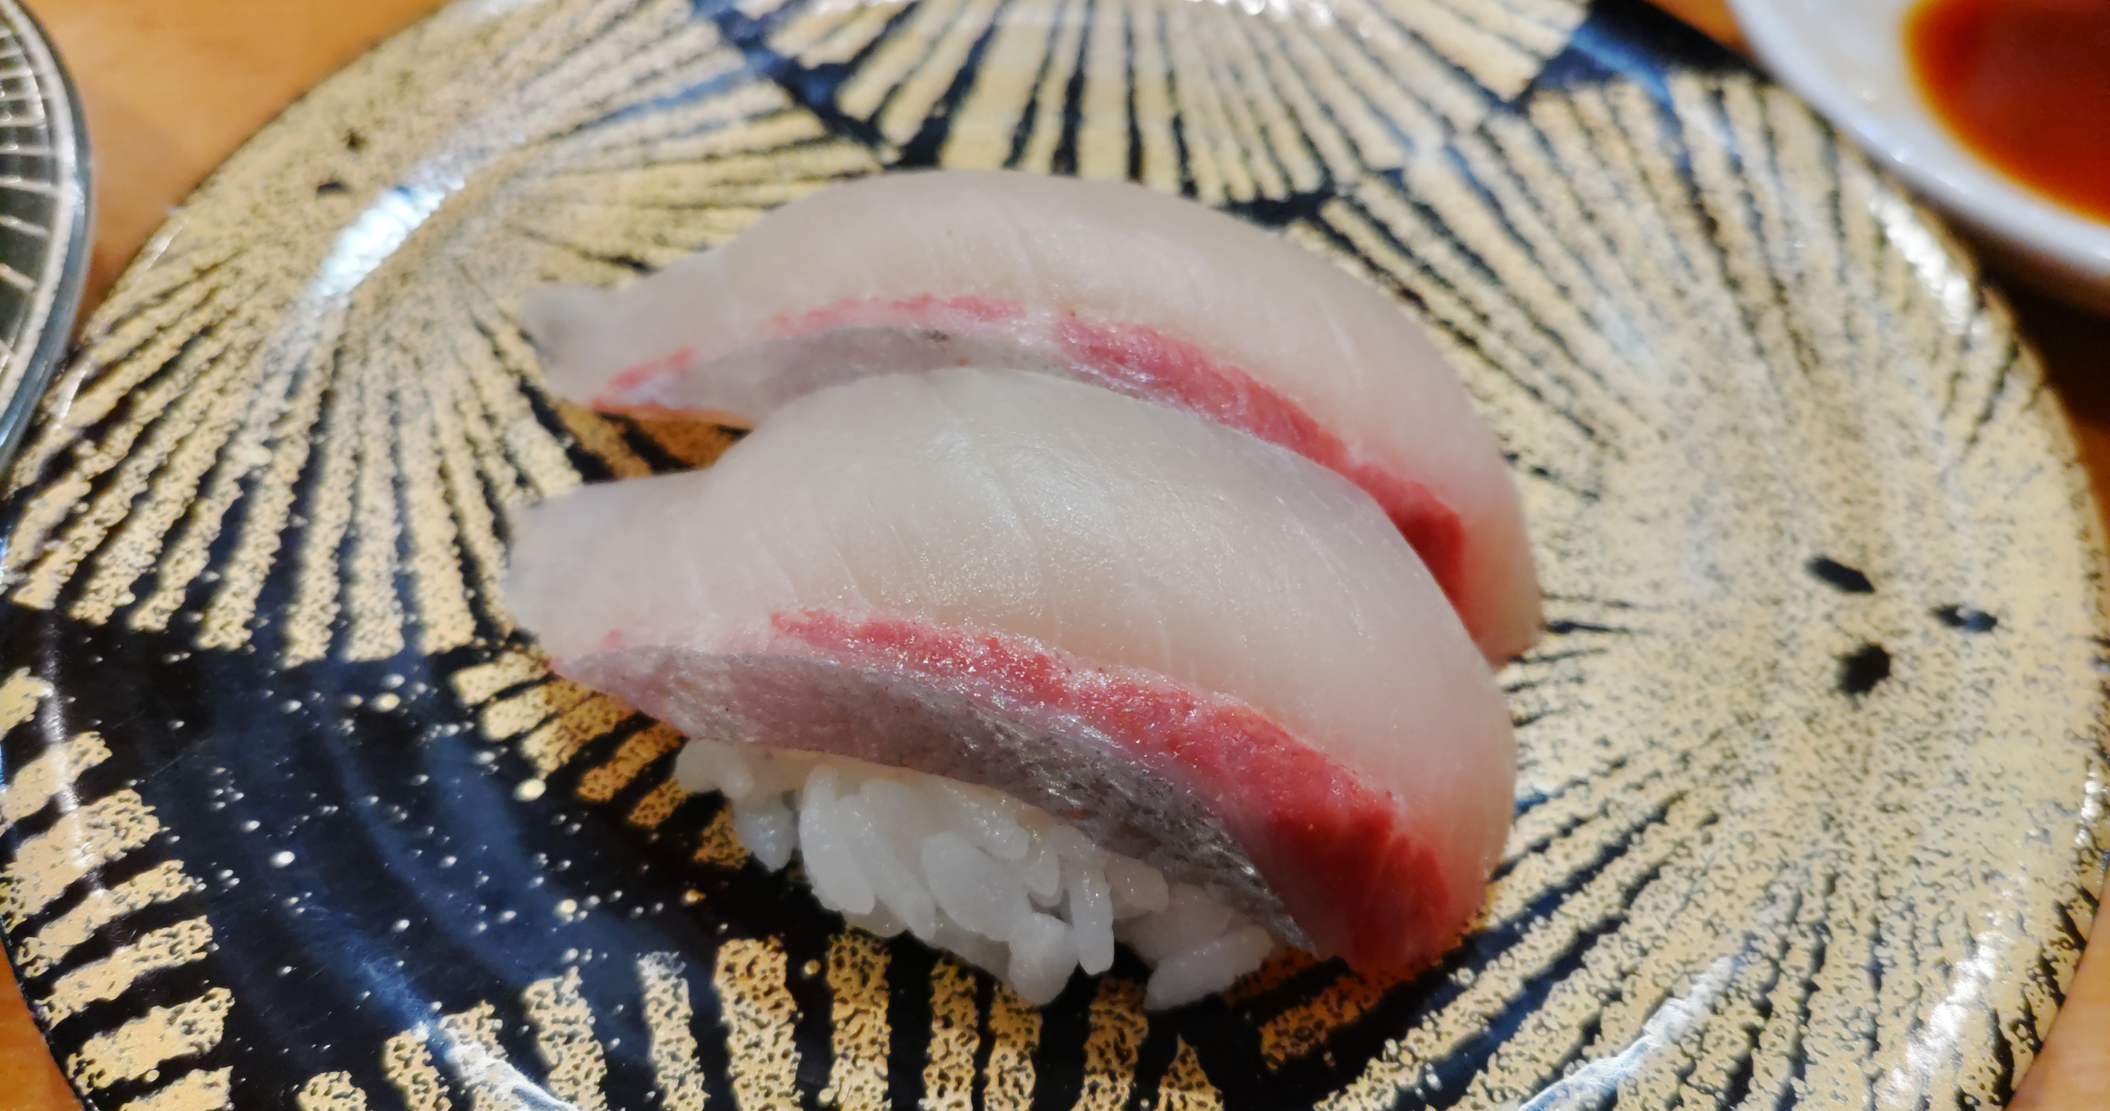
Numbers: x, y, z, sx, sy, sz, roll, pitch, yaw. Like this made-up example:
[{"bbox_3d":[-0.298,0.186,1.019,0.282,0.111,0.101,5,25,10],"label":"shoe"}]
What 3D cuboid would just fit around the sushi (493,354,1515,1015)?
[{"bbox_3d":[-0.005,0.007,0.108,0.073,0.032,0.029,15,54,11],"label":"sushi"}]

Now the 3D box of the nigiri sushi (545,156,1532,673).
[{"bbox_3d":[-0.003,-0.012,0.123,0.082,0.030,0.027,14,53,10],"label":"nigiri sushi"}]

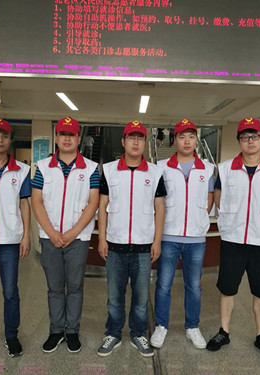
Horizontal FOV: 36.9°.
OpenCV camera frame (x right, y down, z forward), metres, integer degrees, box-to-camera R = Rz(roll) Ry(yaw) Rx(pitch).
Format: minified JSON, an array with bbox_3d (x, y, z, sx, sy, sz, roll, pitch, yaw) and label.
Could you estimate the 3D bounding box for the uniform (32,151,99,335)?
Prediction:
[{"bbox_3d":[-0.498,0.423,2.986,0.460,1.407,0.290,1,3,-8],"label":"uniform"}]

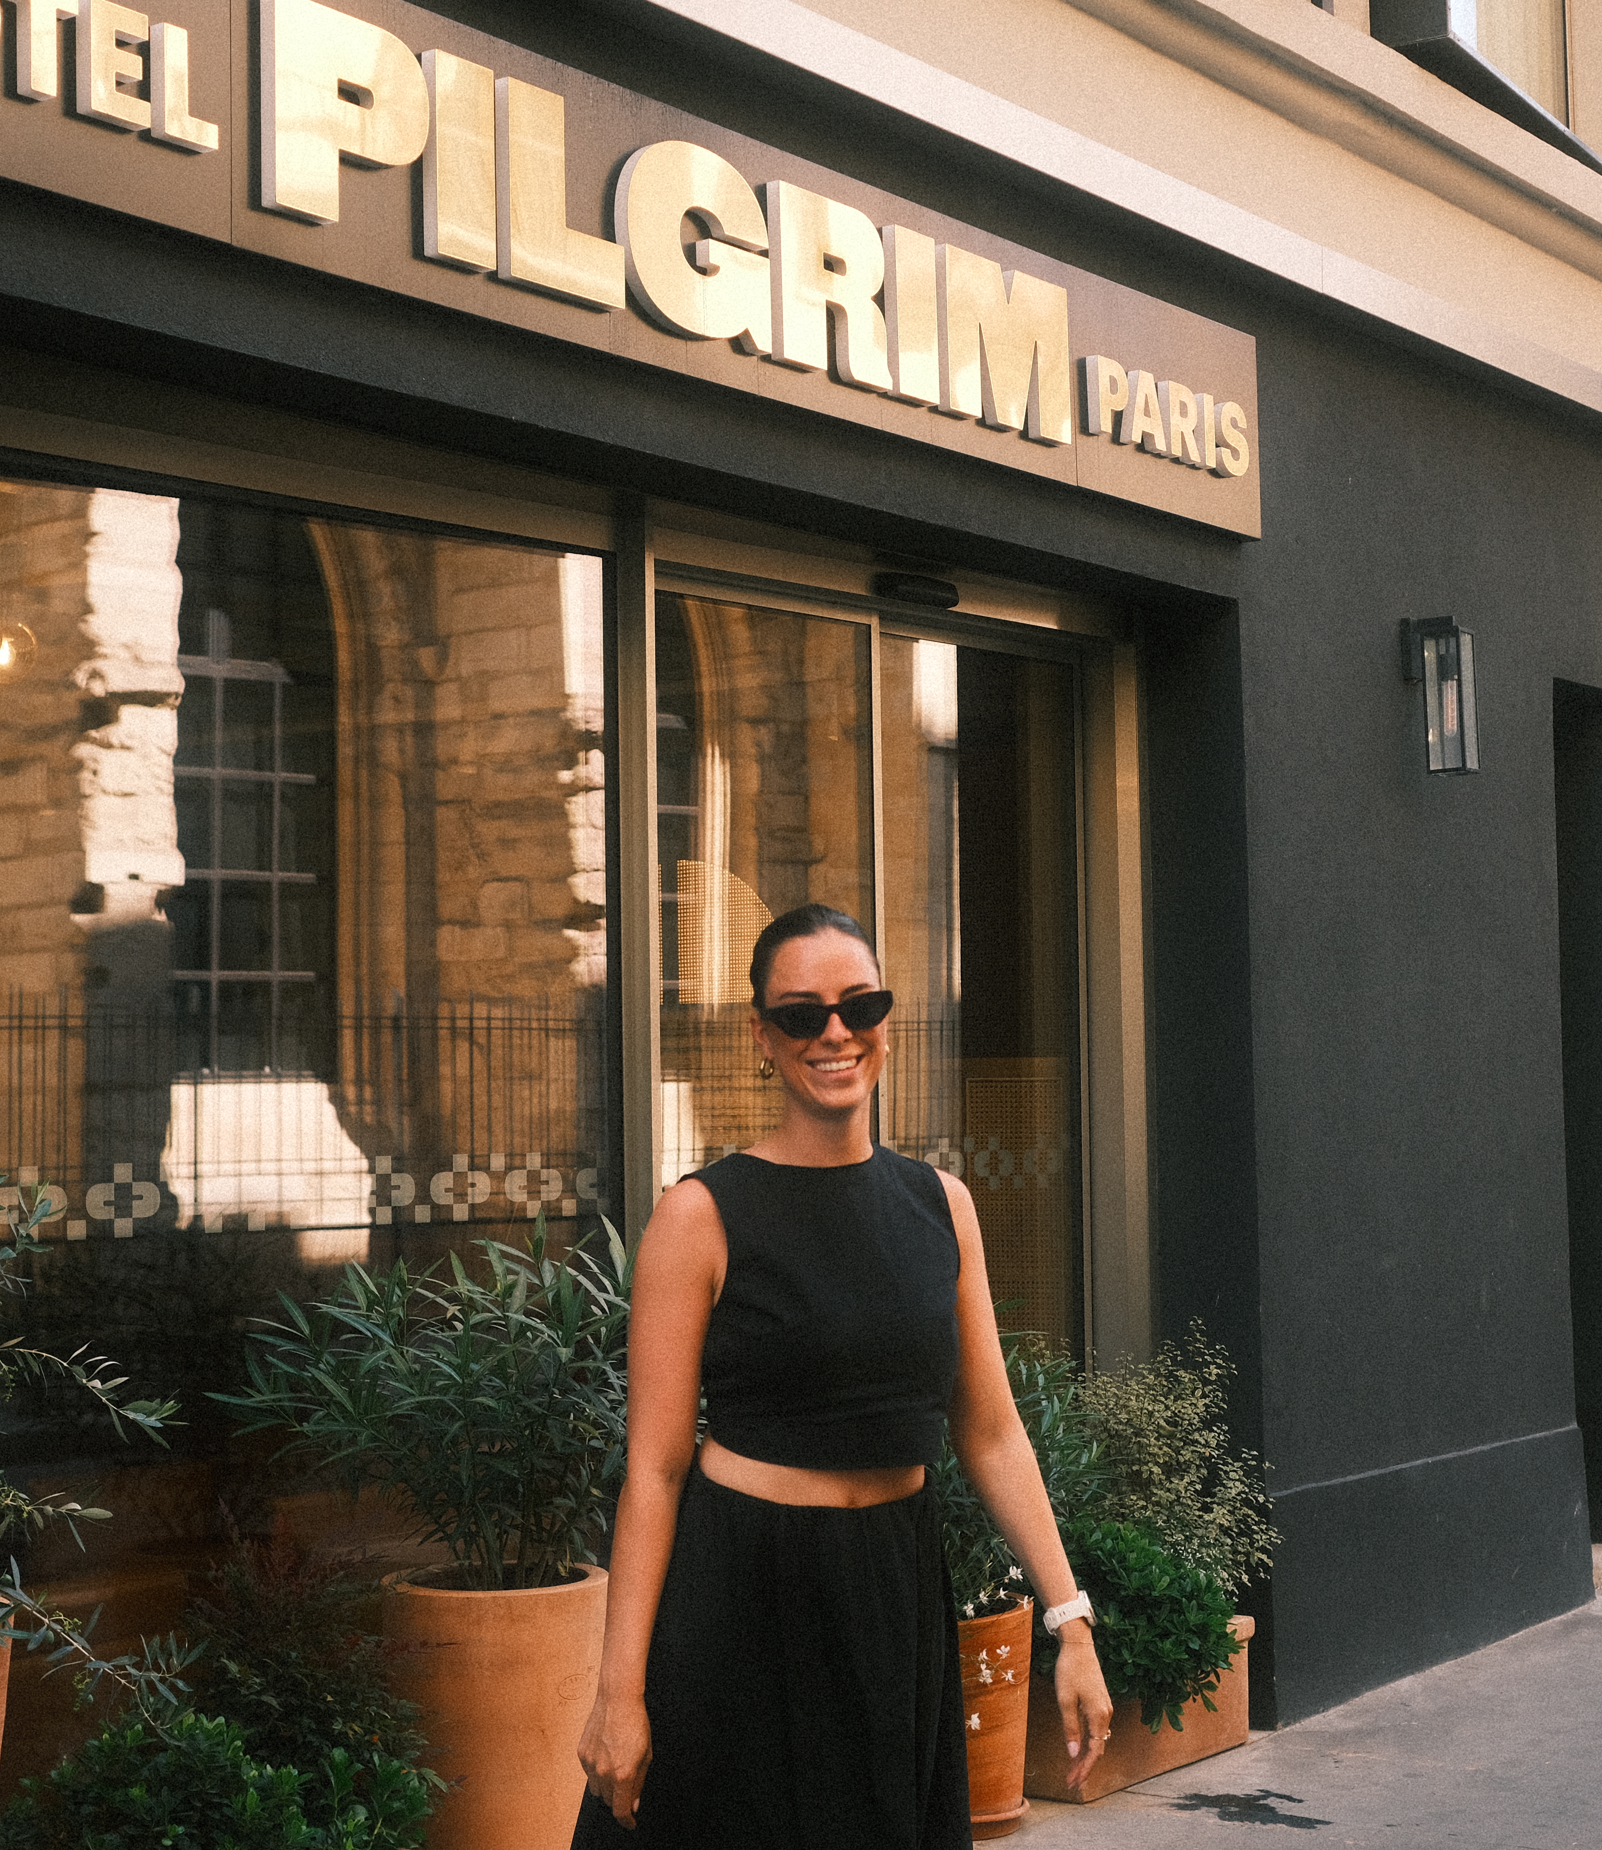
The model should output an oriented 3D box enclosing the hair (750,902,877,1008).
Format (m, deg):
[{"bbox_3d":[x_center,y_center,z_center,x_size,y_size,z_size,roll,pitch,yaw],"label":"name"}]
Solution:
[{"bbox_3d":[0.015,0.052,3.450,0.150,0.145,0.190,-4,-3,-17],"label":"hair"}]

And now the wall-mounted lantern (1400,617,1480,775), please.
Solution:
[{"bbox_3d":[1.627,-0.565,7.991,0.145,0.380,0.100,-3,-4,36],"label":"wall-mounted lantern"}]

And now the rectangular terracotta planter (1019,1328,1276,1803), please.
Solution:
[{"bbox_3d":[0.699,1.360,6.886,0.370,0.930,0.780,-4,-4,36],"label":"rectangular terracotta planter"}]

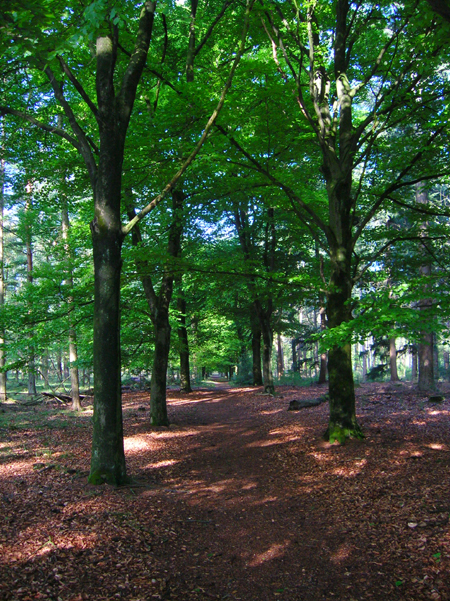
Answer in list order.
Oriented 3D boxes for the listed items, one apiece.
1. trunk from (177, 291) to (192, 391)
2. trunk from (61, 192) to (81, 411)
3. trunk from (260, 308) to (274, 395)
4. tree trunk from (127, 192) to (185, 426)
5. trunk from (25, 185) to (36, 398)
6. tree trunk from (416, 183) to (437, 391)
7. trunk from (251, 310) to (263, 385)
[{"bbox_3d":[-1.904,1.884,27.737,0.620,4.740,0.500,0,-6,-4],"label":"trunk"},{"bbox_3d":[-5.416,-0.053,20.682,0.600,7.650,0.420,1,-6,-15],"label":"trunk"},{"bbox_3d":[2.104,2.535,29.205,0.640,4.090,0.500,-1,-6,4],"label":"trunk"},{"bbox_3d":[-1.792,0.107,14.997,1.350,5.950,0.700,0,-6,-7],"label":"tree trunk"},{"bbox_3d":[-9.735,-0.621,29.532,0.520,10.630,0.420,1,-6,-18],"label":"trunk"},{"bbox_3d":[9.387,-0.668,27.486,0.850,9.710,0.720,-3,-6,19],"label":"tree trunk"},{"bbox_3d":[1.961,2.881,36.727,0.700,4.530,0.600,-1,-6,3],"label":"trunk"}]

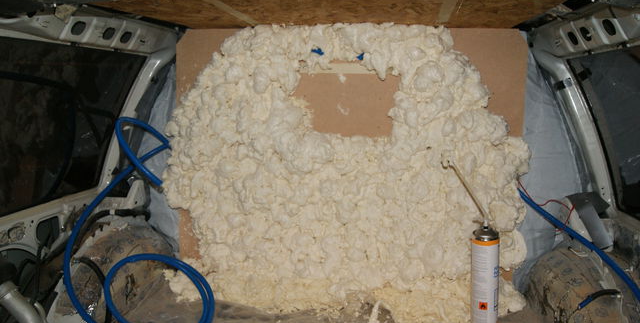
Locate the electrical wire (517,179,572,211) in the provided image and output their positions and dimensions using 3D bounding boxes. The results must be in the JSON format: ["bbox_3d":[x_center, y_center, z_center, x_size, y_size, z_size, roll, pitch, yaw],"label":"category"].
[{"bbox_3d":[0.619,0.090,1.330,0.125,0.075,0.095,1,6,0],"label":"electrical wire"}]

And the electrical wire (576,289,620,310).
[{"bbox_3d":[0.645,0.316,1.110,0.105,0.045,0.055,1,6,0],"label":"electrical wire"}]

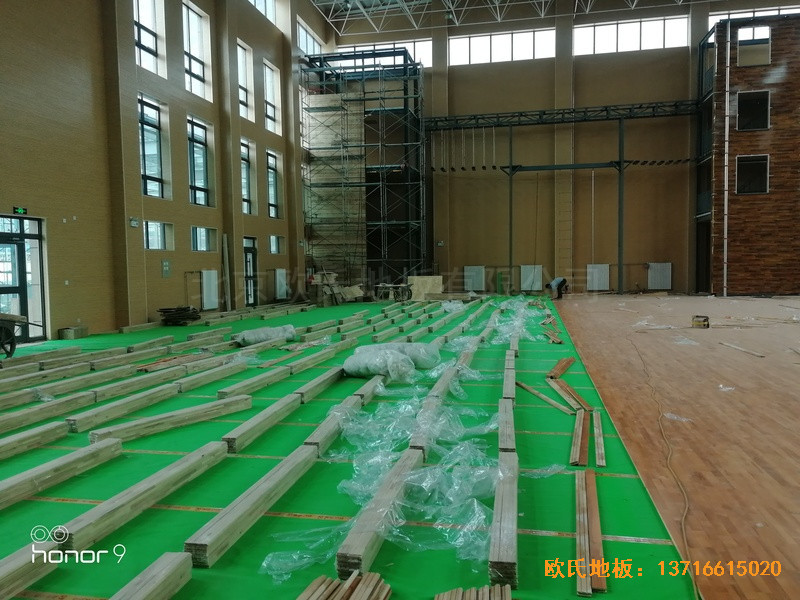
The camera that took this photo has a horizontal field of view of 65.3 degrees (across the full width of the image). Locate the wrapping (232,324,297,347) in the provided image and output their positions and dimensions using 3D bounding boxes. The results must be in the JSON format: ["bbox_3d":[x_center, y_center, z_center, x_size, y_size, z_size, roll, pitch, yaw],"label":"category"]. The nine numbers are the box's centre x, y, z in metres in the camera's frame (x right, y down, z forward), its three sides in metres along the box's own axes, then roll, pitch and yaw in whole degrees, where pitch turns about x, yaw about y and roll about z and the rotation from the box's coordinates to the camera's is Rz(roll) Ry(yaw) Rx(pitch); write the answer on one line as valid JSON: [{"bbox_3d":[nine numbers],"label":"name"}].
[{"bbox_3d":[-2.612,0.679,12.057,1.149,0.322,0.350,-2,3,-28],"label":"wrapping"}]

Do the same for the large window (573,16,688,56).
[{"bbox_3d":[11.068,-12.696,30.102,5.304,1.422,0.200,0,3,12],"label":"large window"}]

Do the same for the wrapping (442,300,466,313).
[{"bbox_3d":[1.712,0.201,19.546,0.678,0.336,0.600,0,3,12],"label":"wrapping"}]

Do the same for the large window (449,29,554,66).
[{"bbox_3d":[5.081,-12.694,31.377,5.316,1.434,0.200,0,3,12],"label":"large window"}]

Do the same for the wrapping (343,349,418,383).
[{"bbox_3d":[-0.247,0.845,8.094,0.905,0.351,0.400,0,3,14],"label":"wrapping"}]

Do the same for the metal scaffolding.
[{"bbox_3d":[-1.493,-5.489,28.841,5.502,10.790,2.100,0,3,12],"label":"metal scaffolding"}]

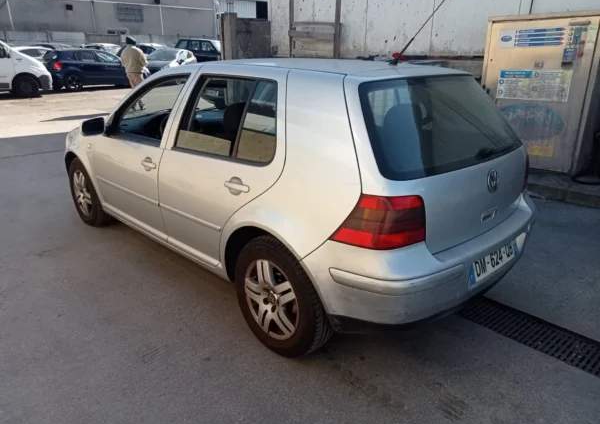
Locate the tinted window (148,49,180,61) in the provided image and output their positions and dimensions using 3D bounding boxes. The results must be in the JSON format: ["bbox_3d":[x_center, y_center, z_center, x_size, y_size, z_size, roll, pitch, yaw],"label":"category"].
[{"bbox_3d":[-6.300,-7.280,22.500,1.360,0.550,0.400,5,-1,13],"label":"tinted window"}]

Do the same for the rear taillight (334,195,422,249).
[{"bbox_3d":[0.337,0.020,2.016,0.290,0.235,0.260,-16,25,-41],"label":"rear taillight"}]

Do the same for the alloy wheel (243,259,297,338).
[{"bbox_3d":[-0.093,0.426,2.491,0.160,0.417,0.417,-16,25,-40],"label":"alloy wheel"}]

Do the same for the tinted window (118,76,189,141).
[{"bbox_3d":[-0.988,-0.690,3.219,0.760,0.470,0.060,19,7,43],"label":"tinted window"}]

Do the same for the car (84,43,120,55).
[{"bbox_3d":[-9.044,-7.188,22.800,4.100,1.500,1.760,12,22,30],"label":"car"}]

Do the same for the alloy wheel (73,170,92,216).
[{"bbox_3d":[-1.814,-0.168,4.222,0.160,0.417,0.417,-16,25,-40],"label":"alloy wheel"}]

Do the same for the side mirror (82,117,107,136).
[{"bbox_3d":[-1.463,-0.597,3.420,0.200,0.130,0.120,-16,25,-40],"label":"side mirror"}]

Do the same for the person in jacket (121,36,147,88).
[{"bbox_3d":[-4.157,-3.415,12.082,0.620,1.750,0.480,-6,19,-17],"label":"person in jacket"}]

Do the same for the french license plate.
[{"bbox_3d":[0.979,0.243,2.428,0.515,0.110,0.025,-16,25,-41],"label":"french license plate"}]

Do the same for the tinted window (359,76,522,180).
[{"bbox_3d":[0.766,-0.461,2.402,1.270,0.525,0.100,-16,-12,-40],"label":"tinted window"}]

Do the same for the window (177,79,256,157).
[{"bbox_3d":[-0.487,-0.538,2.716,0.580,0.460,0.060,19,7,43],"label":"window"}]

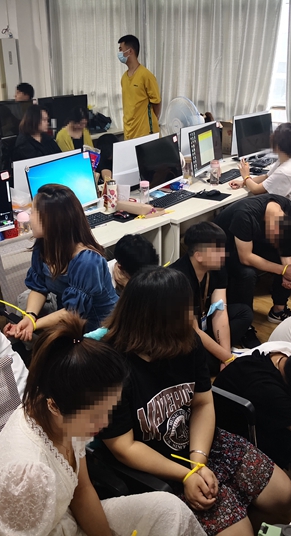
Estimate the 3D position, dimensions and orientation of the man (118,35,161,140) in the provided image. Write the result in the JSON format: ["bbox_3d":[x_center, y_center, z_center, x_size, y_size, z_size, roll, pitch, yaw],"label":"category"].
[{"bbox_3d":[-0.052,-1.376,5.600,0.500,1.760,0.340,18,29,37],"label":"man"}]

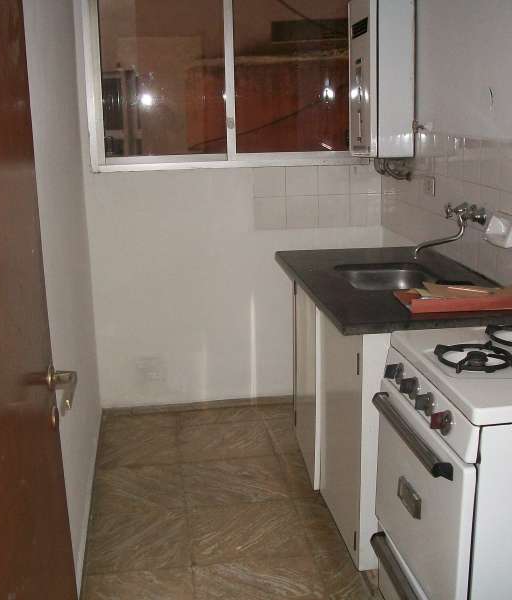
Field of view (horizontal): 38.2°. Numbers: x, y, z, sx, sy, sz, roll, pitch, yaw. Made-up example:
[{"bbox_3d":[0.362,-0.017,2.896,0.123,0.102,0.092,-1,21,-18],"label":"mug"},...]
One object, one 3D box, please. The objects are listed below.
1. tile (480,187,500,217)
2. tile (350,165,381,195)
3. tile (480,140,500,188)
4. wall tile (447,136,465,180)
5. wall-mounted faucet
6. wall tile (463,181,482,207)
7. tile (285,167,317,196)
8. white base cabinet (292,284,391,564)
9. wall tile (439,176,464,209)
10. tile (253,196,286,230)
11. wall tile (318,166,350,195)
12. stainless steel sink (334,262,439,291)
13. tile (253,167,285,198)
[{"bbox_3d":[0.760,-0.294,2.433,0.010,0.150,0.145,-3,15,-8],"label":"tile"},{"bbox_3d":[0.518,-0.569,3.490,0.152,0.150,0.010,-3,16,-8],"label":"tile"},{"bbox_3d":[0.767,-0.443,2.410,0.010,0.152,0.141,-3,16,-8],"label":"tile"},{"bbox_3d":[0.716,-0.513,2.664,0.010,0.150,0.145,-3,15,-8],"label":"wall tile"},{"bbox_3d":[0.649,-0.237,2.534,0.210,0.180,0.270,-3,15,-8],"label":"wall-mounted faucet"},{"bbox_3d":[0.732,-0.324,2.507,0.012,0.150,0.150,-3,15,-7],"label":"wall tile"},{"bbox_3d":[0.215,-0.553,3.445,0.152,0.150,0.010,-3,16,-8],"label":"tile"},{"bbox_3d":[0.500,0.325,2.641,0.540,0.760,0.970,-3,15,-8],"label":"white base cabinet"},{"bbox_3d":[0.715,-0.360,2.646,0.012,0.150,0.150,-3,15,-7],"label":"wall tile"},{"bbox_3d":[0.070,-0.409,3.487,0.150,0.150,0.012,-3,15,-7],"label":"tile"},{"bbox_3d":[0.364,-0.573,3.485,0.150,0.150,0.012,-3,15,-7],"label":"wall tile"},{"bbox_3d":[0.473,-0.005,2.582,0.345,0.152,0.365,-3,16,-8],"label":"stainless steel sink"},{"bbox_3d":[0.065,-0.554,3.449,0.150,0.150,0.012,-3,15,-7],"label":"tile"}]

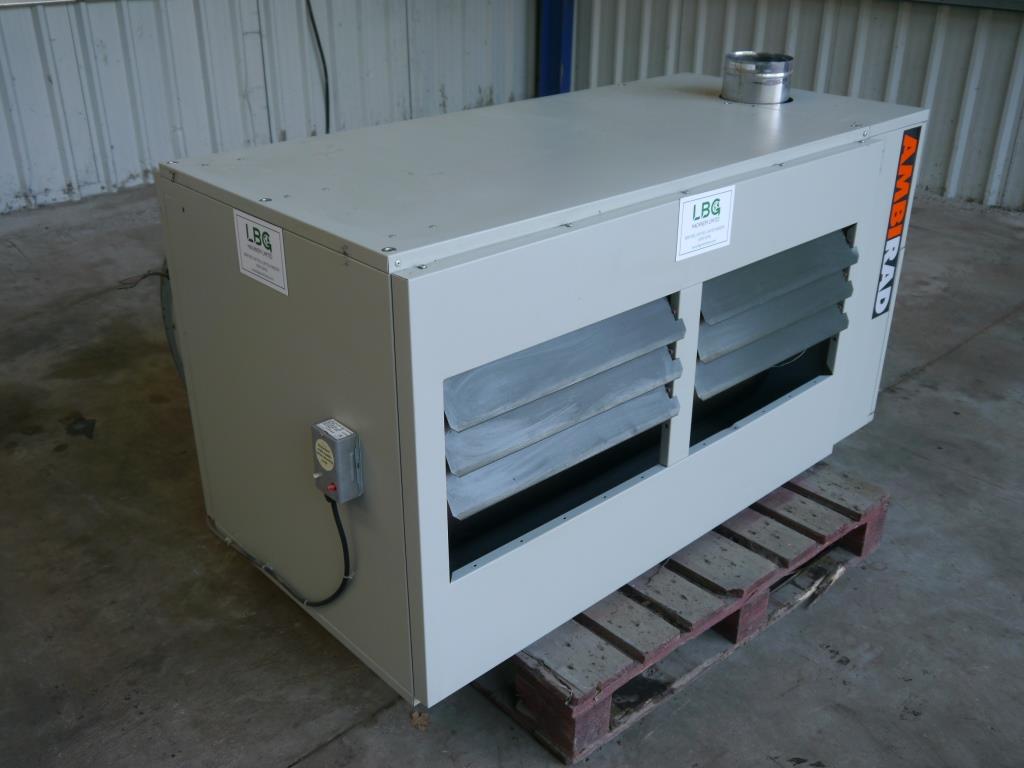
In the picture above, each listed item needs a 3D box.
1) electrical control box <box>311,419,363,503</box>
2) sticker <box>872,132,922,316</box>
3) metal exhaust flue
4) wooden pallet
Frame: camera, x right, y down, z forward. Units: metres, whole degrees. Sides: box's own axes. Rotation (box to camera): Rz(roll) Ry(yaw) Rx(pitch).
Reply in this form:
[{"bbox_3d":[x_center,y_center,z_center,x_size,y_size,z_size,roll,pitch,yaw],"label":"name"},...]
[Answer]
[{"bbox_3d":[-0.270,0.119,1.560,0.040,0.111,0.067,-22,34,-38],"label":"electrical control box"},{"bbox_3d":[0.883,-0.362,2.310,0.078,0.446,0.003,-22,34,-38],"label":"sticker"},{"bbox_3d":[0.574,-0.716,2.351,0.154,0.092,0.154,0,26,0],"label":"metal exhaust flue"},{"bbox_3d":[0.096,0.263,2.397,0.982,0.153,1.160,-21,33,-36],"label":"wooden pallet"}]

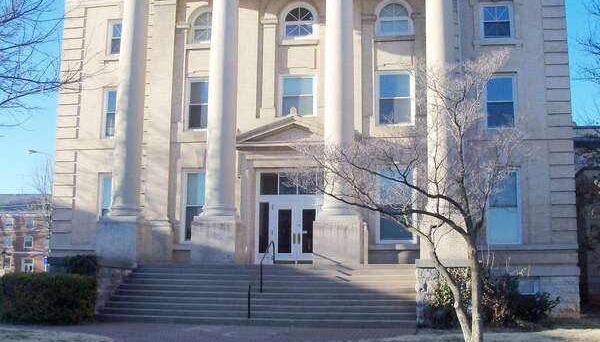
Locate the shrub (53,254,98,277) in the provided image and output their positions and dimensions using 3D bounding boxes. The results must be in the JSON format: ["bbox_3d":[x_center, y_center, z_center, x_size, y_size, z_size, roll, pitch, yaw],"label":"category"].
[{"bbox_3d":[-7.237,3.581,25.809,1.635,1.827,1.400,-1,-9,9],"label":"shrub"}]

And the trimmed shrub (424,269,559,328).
[{"bbox_3d":[5.109,3.429,21.689,3.399,1.459,2.000,-1,-9,9],"label":"trimmed shrub"}]

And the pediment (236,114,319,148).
[{"bbox_3d":[-0.043,-1.377,28.621,4.334,1.191,0.700,-1,-9,9],"label":"pediment"}]

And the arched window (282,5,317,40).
[{"bbox_3d":[-0.009,-5.083,27.733,1.200,1.220,0.200,-1,-10,9],"label":"arched window"}]

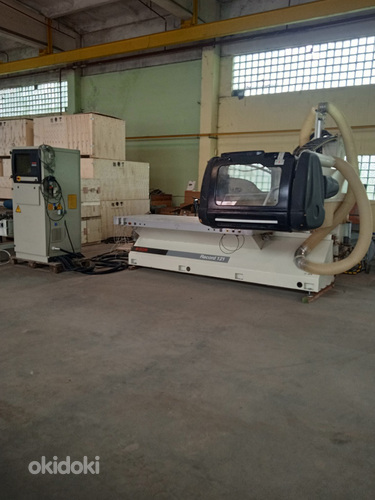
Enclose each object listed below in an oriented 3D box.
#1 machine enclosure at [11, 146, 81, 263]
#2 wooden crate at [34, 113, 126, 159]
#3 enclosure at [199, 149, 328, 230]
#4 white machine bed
[{"bbox_3d":[-2.424,-0.773,6.970,0.852,1.828,0.782,6,10,29],"label":"machine enclosure"},{"bbox_3d":[-2.747,-2.821,10.399,1.953,0.970,1.288,6,10,29],"label":"wooden crate"},{"bbox_3d":[1.032,-0.798,5.505,1.371,0.976,1.136,6,10,29],"label":"enclosure"},{"bbox_3d":[0.508,-0.052,6.556,3.426,0.852,1.108,6,10,29],"label":"white machine bed"}]

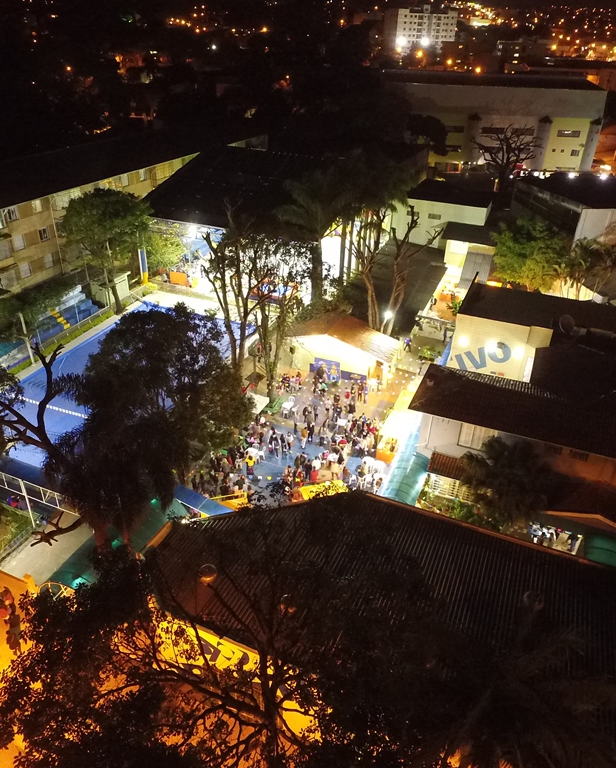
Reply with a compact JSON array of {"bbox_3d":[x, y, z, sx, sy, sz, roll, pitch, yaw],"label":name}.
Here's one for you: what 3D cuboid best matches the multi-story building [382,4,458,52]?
[{"bbox_3d":[57.352,-181.641,306.362,32.000,23.500,22.000,-4,30,-10],"label":"multi-story building"}]

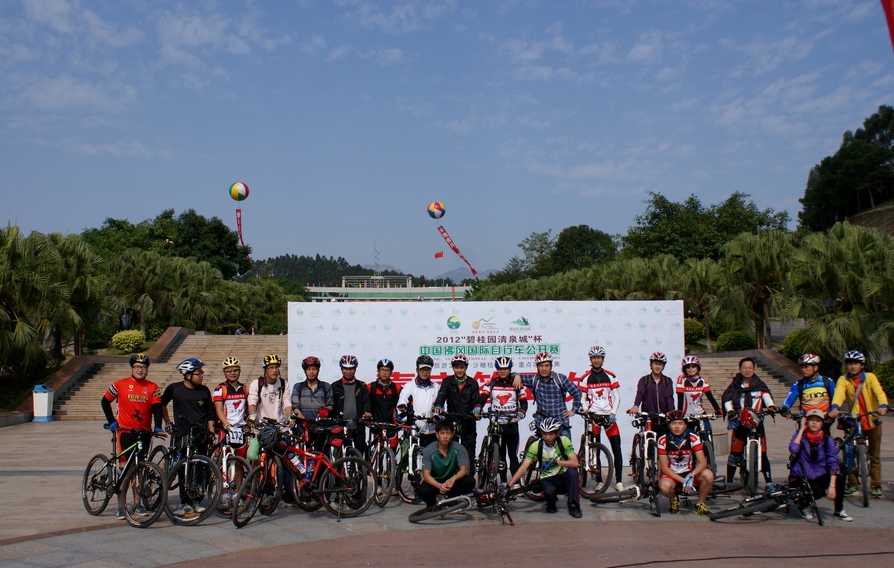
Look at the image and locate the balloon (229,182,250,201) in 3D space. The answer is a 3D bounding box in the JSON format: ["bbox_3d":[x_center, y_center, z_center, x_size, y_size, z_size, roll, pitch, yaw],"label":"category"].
[{"bbox_3d":[-25.713,-11.424,111.000,2.518,2.518,2.518,-1,-6,0],"label":"balloon"}]

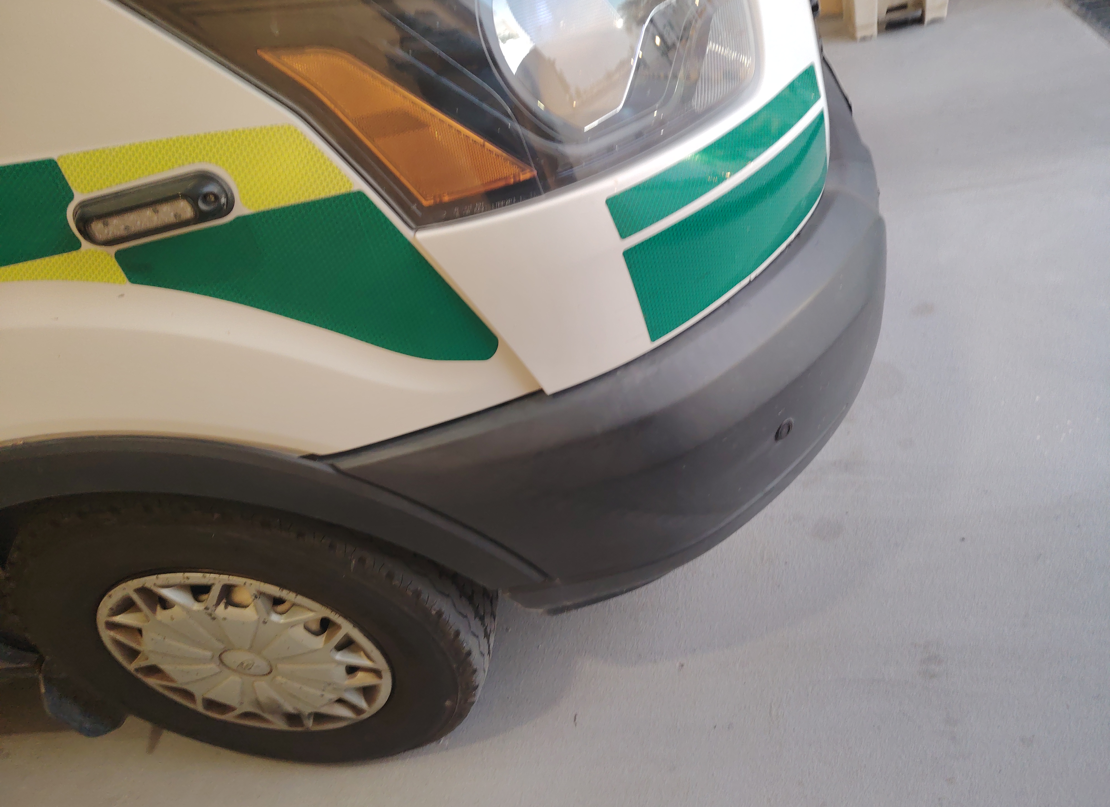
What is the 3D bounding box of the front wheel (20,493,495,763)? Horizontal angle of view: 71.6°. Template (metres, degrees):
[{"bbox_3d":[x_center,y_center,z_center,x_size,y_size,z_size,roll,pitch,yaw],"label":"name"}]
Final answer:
[{"bbox_3d":[-0.451,0.322,1.223,0.705,0.705,0.232,-9,39,15],"label":"front wheel"}]

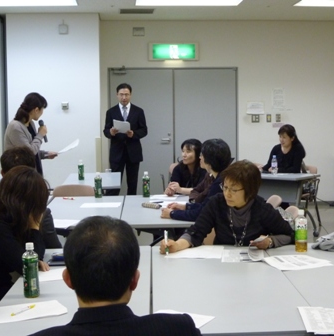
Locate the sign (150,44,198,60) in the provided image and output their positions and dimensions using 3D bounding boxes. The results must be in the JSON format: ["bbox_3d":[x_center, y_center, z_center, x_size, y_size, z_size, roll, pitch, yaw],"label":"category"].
[{"bbox_3d":[0.097,-1.708,10.050,0.715,0.265,0.090,-1,5,-3],"label":"sign"}]

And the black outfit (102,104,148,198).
[{"bbox_3d":[-0.506,-0.035,8.400,0.530,1.490,0.340,-1,5,-3],"label":"black outfit"}]

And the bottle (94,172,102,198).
[{"bbox_3d":[-0.581,0.147,5.819,0.062,0.213,0.062,0,5,0],"label":"bottle"}]

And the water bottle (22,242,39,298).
[{"bbox_3d":[-0.533,0.402,2.690,0.062,0.213,0.062,0,5,0],"label":"water bottle"}]

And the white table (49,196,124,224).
[{"bbox_3d":[-0.650,0.656,5.220,0.600,0.700,1.480,-1,5,-2],"label":"white table"}]

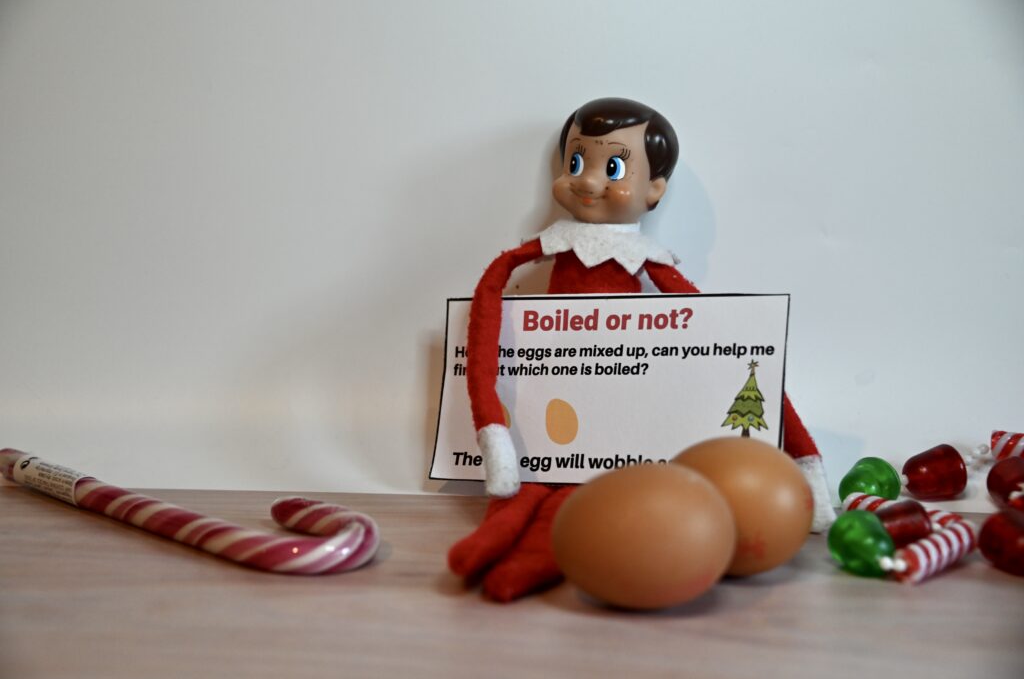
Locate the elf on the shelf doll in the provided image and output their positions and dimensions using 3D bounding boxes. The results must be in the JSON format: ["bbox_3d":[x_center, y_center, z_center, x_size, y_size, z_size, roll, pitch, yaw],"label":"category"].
[{"bbox_3d":[0.049,-0.005,0.643,0.128,0.154,0.166,2,9,10],"label":"elf on the shelf doll"}]

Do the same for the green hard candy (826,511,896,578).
[{"bbox_3d":[0.116,0.068,0.612,0.021,0.021,0.021,23,20,37],"label":"green hard candy"}]

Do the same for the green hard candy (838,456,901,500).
[{"bbox_3d":[0.133,0.054,0.690,0.021,0.021,0.021,-17,17,-36],"label":"green hard candy"}]

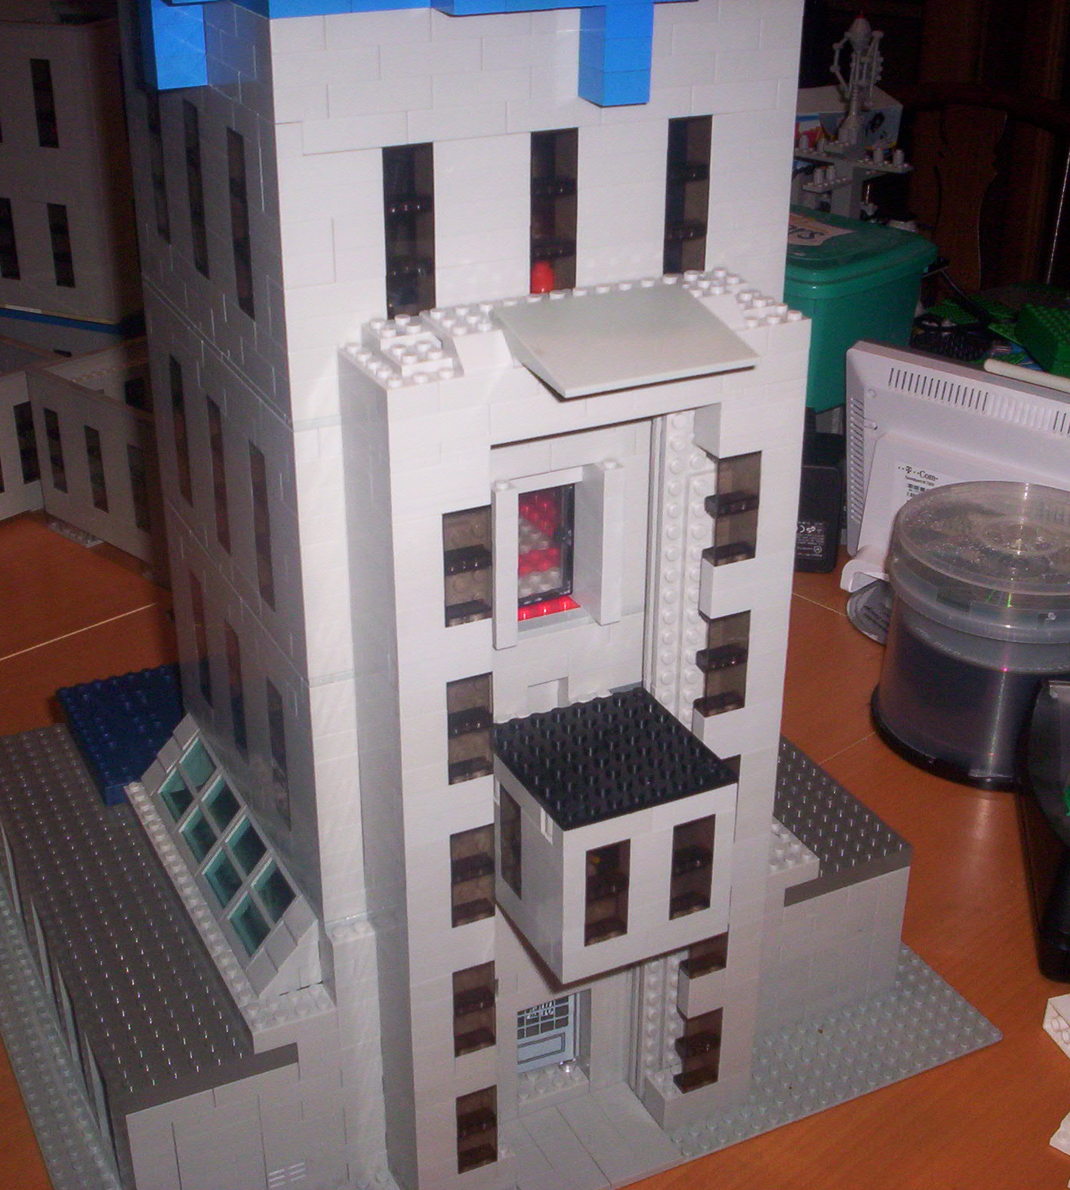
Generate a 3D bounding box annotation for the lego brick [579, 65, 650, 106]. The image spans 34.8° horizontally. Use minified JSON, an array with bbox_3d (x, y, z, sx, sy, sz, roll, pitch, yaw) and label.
[{"bbox_3d":[0.024,-0.153,0.509,0.016,0.010,0.016,-13,30,-24],"label":"lego brick"}]

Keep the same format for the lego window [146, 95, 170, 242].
[{"bbox_3d":[-0.130,-0.155,0.603,0.008,0.058,0.016,-13,30,-24],"label":"lego window"}]

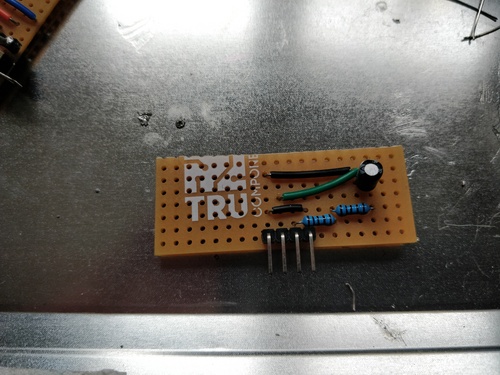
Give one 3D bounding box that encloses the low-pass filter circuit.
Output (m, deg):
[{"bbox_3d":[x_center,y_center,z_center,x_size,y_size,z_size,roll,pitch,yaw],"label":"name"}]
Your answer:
[{"bbox_3d":[0.006,0.004,0.065,0.050,0.011,0.024,-3,76,1],"label":"low-pass filter circuit"}]

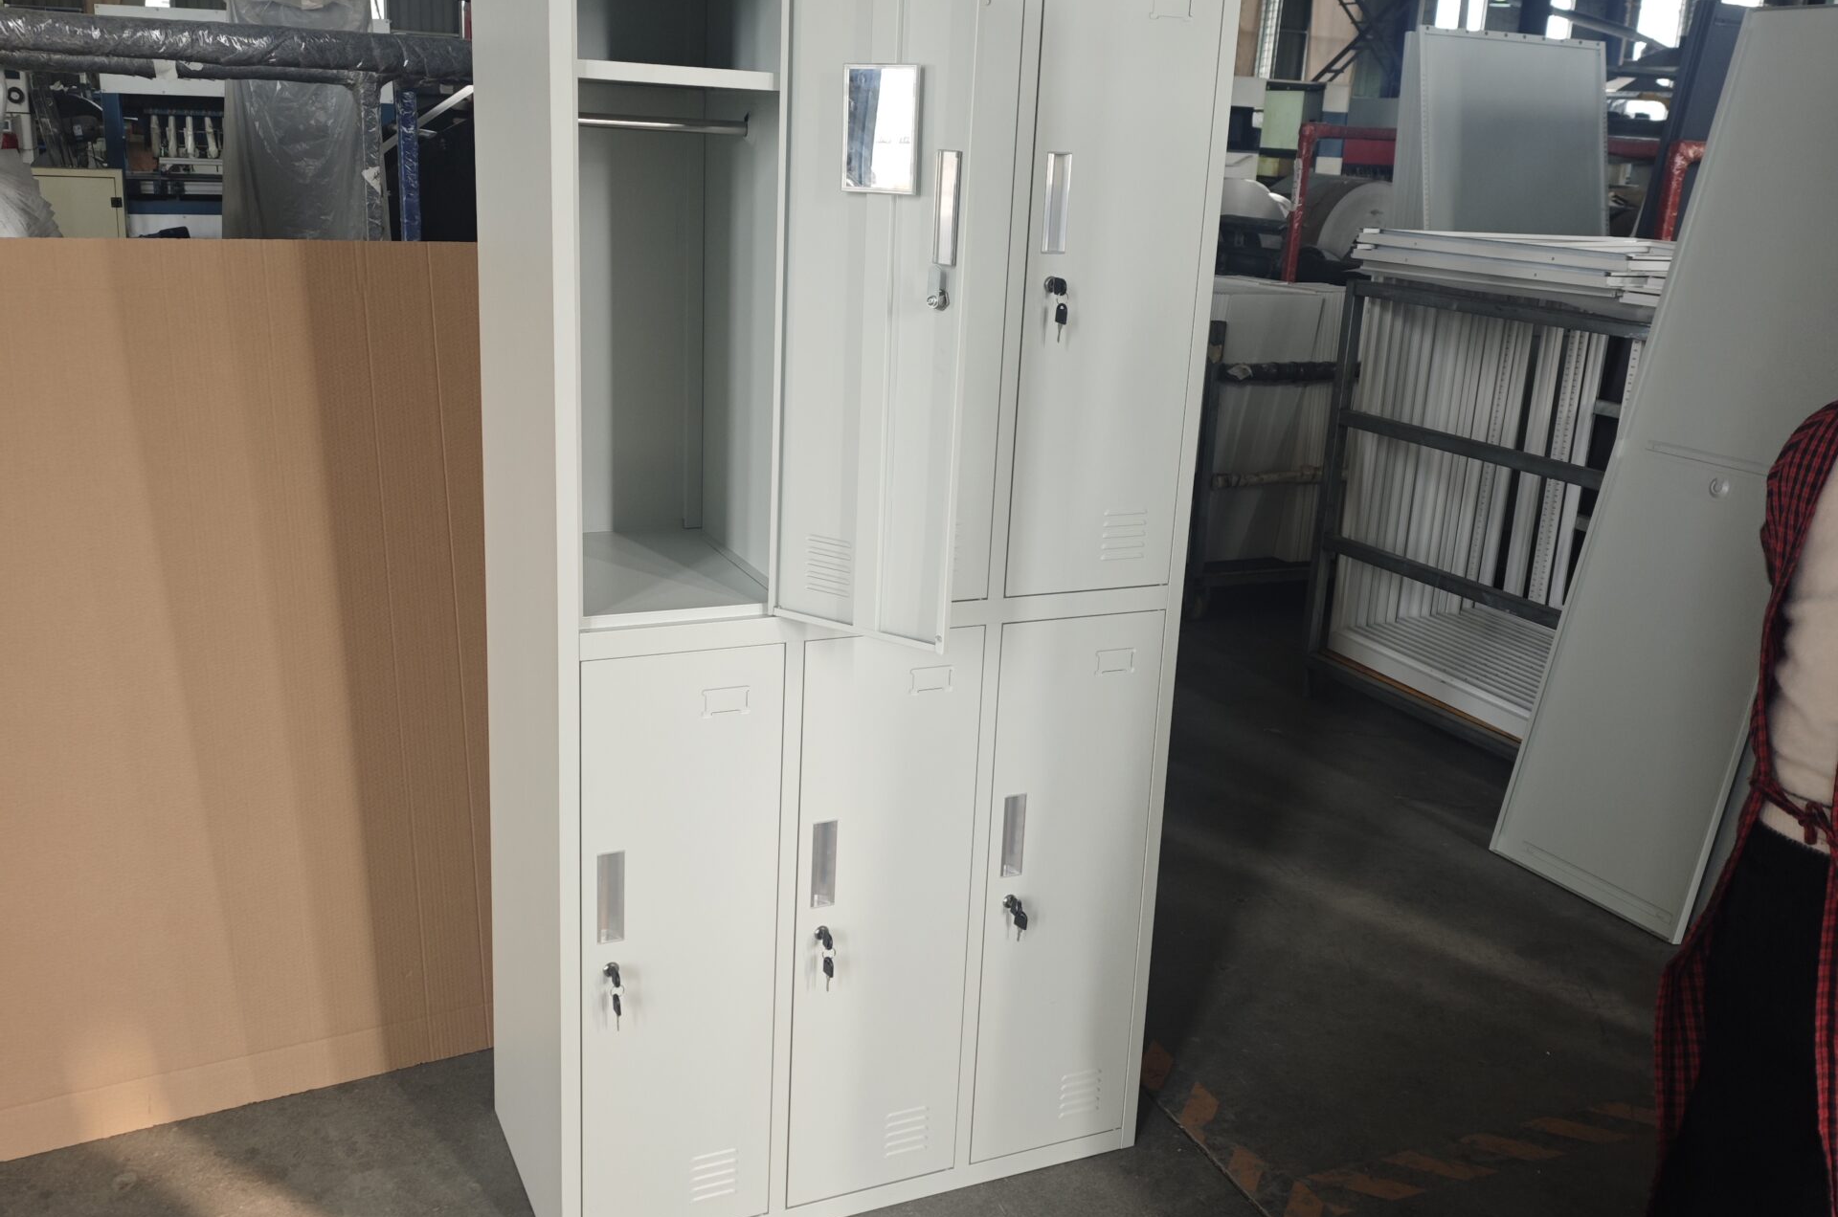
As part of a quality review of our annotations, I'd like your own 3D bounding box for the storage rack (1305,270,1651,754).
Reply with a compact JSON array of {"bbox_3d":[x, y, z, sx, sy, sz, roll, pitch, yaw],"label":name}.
[{"bbox_3d":[1.950,-0.185,4.343,1.050,1.223,1.373,-5,18,-27],"label":"storage rack"}]

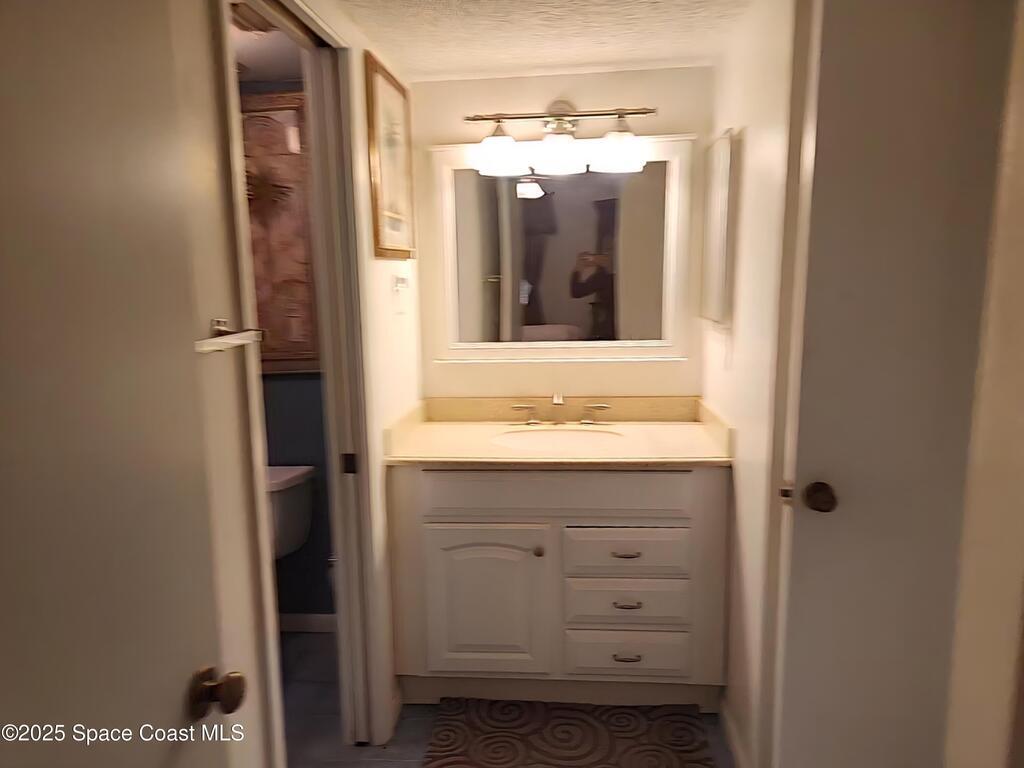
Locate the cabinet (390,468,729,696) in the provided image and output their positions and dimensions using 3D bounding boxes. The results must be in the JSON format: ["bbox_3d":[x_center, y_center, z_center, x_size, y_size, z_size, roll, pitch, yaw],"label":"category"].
[{"bbox_3d":[0.165,0.650,2.442,1.077,0.874,0.529,0,9,5],"label":"cabinet"}]

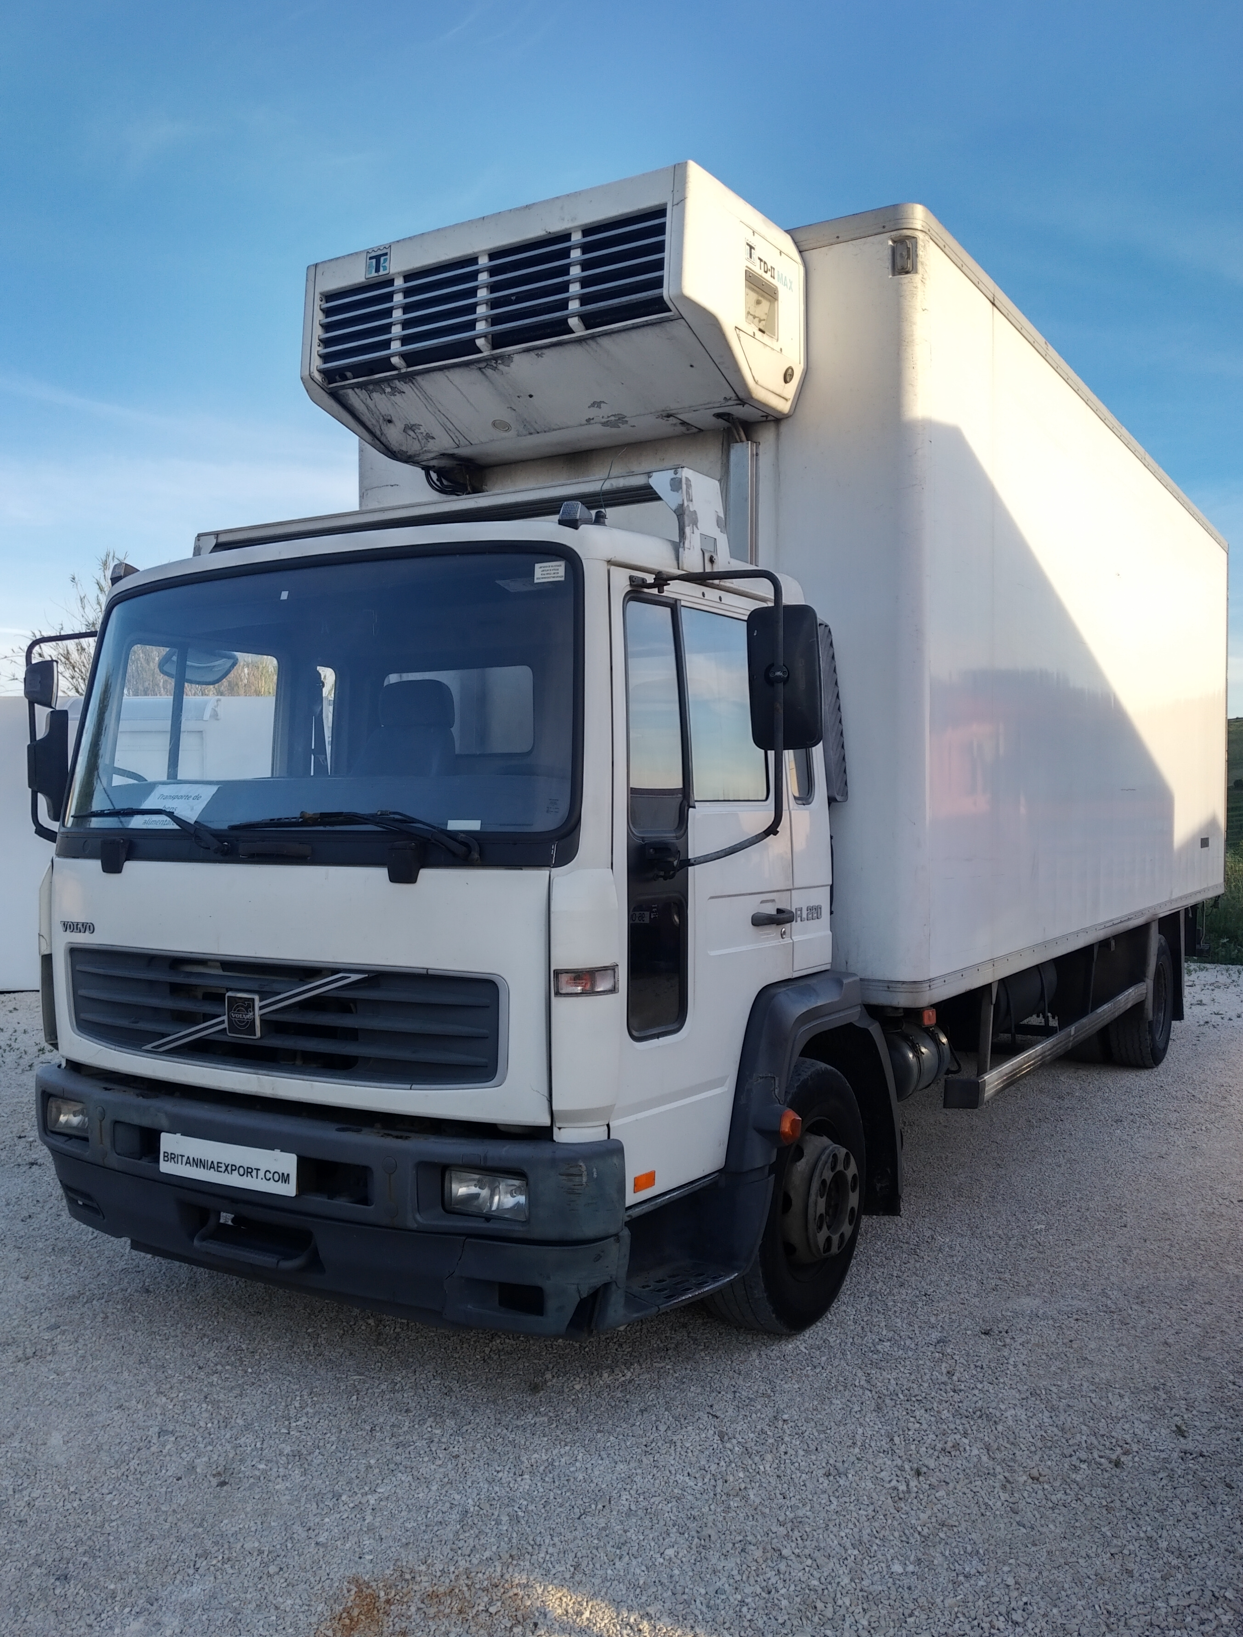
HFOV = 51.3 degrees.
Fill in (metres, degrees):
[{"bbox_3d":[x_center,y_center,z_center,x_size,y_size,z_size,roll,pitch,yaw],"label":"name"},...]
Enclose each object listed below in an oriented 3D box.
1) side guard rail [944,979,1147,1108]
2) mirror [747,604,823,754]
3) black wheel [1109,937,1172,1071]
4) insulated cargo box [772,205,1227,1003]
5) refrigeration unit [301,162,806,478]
[{"bbox_3d":[2.261,1.106,6.592,0.173,0.124,3.213,1,1,33],"label":"side guard rail"},{"bbox_3d":[0.393,-0.340,3.100,0.185,0.345,0.085,-1,1,14],"label":"mirror"},{"bbox_3d":[3.346,1.170,8.399,0.275,0.851,0.851,1,1,33],"label":"black wheel"},{"bbox_3d":[1.817,-0.752,7.978,2.550,2.720,7.035,1,1,33],"label":"insulated cargo box"},{"bbox_3d":[-0.251,-1.720,4.649,1.637,0.622,0.785,1,1,33],"label":"refrigeration unit"}]

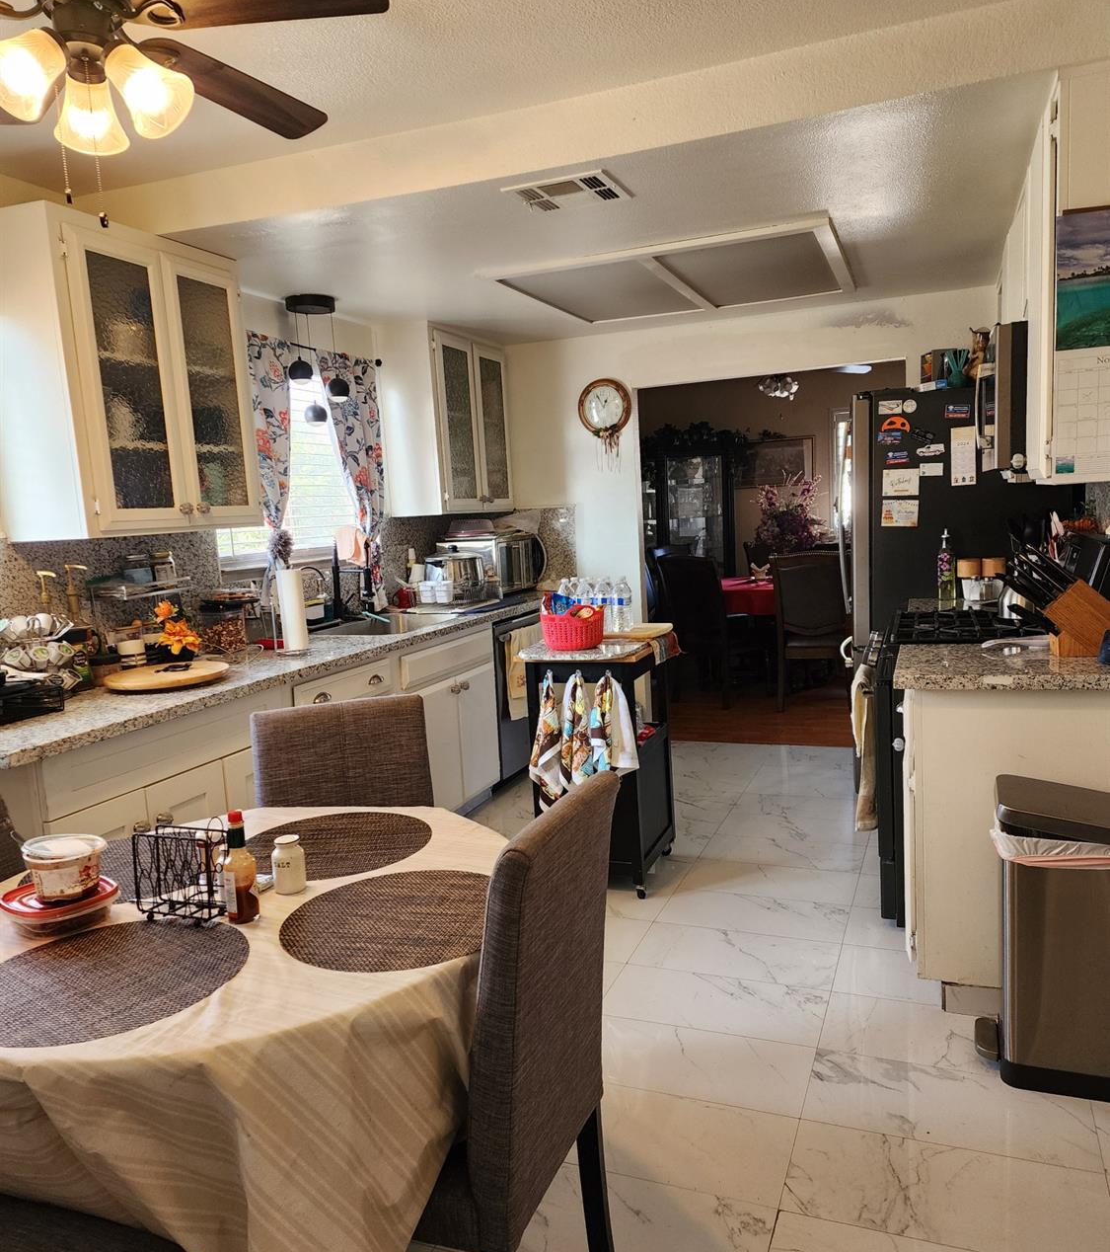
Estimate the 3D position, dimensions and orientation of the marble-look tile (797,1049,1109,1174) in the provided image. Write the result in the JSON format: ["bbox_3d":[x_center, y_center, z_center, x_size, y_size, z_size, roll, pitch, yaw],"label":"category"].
[{"bbox_3d":[0.898,1.106,2.275,0.610,0.010,0.305,-1,8,22],"label":"marble-look tile"}]

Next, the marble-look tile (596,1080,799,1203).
[{"bbox_3d":[0.220,1.147,2.215,0.611,0.010,0.301,0,8,22],"label":"marble-look tile"}]

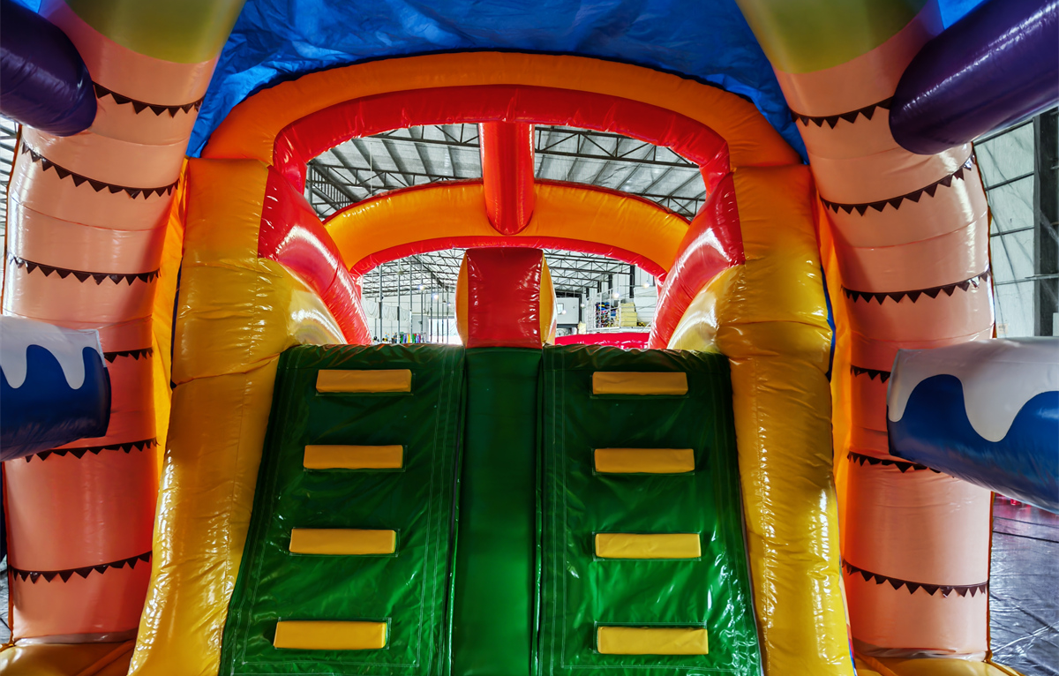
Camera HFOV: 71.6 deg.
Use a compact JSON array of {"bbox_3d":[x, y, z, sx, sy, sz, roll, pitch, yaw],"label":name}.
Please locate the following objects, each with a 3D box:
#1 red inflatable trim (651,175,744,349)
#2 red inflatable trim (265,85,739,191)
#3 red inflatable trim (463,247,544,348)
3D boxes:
[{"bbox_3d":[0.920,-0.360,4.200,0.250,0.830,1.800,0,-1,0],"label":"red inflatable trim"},{"bbox_3d":[-0.135,-0.980,3.680,2.130,0.460,0.500,0,-1,0],"label":"red inflatable trim"},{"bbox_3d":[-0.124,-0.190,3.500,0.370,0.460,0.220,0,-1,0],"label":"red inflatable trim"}]

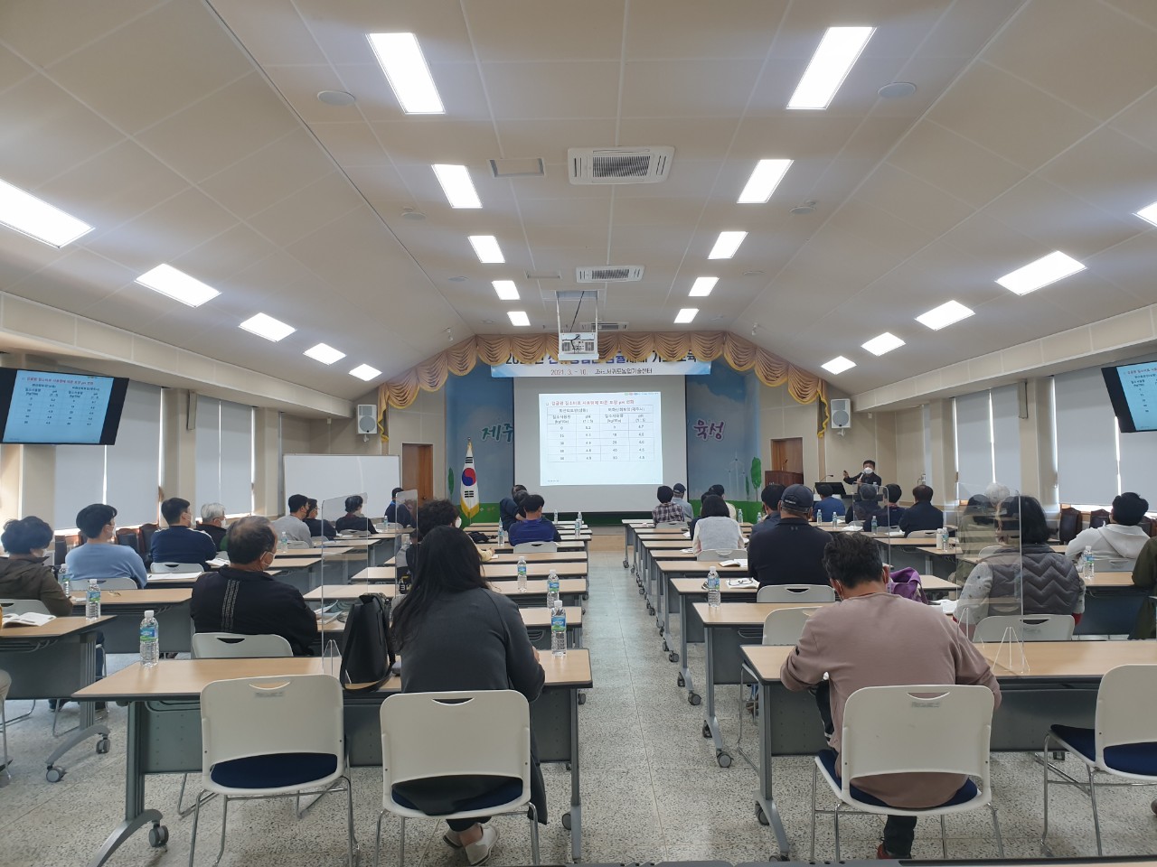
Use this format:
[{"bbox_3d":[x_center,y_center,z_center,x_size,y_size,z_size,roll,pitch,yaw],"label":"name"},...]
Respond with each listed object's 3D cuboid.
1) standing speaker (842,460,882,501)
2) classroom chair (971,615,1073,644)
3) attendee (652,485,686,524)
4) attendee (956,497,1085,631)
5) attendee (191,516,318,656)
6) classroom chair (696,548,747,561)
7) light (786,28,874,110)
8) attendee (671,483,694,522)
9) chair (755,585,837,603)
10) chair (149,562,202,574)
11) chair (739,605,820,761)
[{"bbox_3d":[4.917,1.274,14.983,0.680,1.660,0.420,-2,-3,17],"label":"standing speaker"},{"bbox_3d":[1.942,1.218,4.019,0.500,0.785,0.540,-1,-3,1],"label":"classroom chair"},{"bbox_3d":[1.258,1.381,12.180,0.500,1.280,0.720,-1,-3,1],"label":"attendee"},{"bbox_3d":[2.026,0.960,4.122,0.600,1.310,0.760,-1,-3,-1],"label":"attendee"},{"bbox_3d":[-1.496,1.024,4.115,0.600,1.290,0.760,-1,-3,9],"label":"attendee"},{"bbox_3d":[1.313,1.454,7.963,0.520,0.800,0.550,-1,-3,4],"label":"classroom chair"},{"bbox_3d":[1.745,-2.543,6.089,0.305,0.060,1.200,-1,-3,1],"label":"light"},{"bbox_3d":[1.659,1.501,14.190,0.480,1.369,0.750,-1,-3,3],"label":"attendee"},{"bbox_3d":[1.293,1.312,5.327,0.520,0.800,0.550,-1,-3,3],"label":"chair"},{"bbox_3d":[-3.296,1.480,7.473,0.520,0.800,0.550,-1,-3,10],"label":"chair"},{"bbox_3d":[1.131,1.242,4.328,0.540,0.790,0.540,-1,-3,-6],"label":"chair"}]

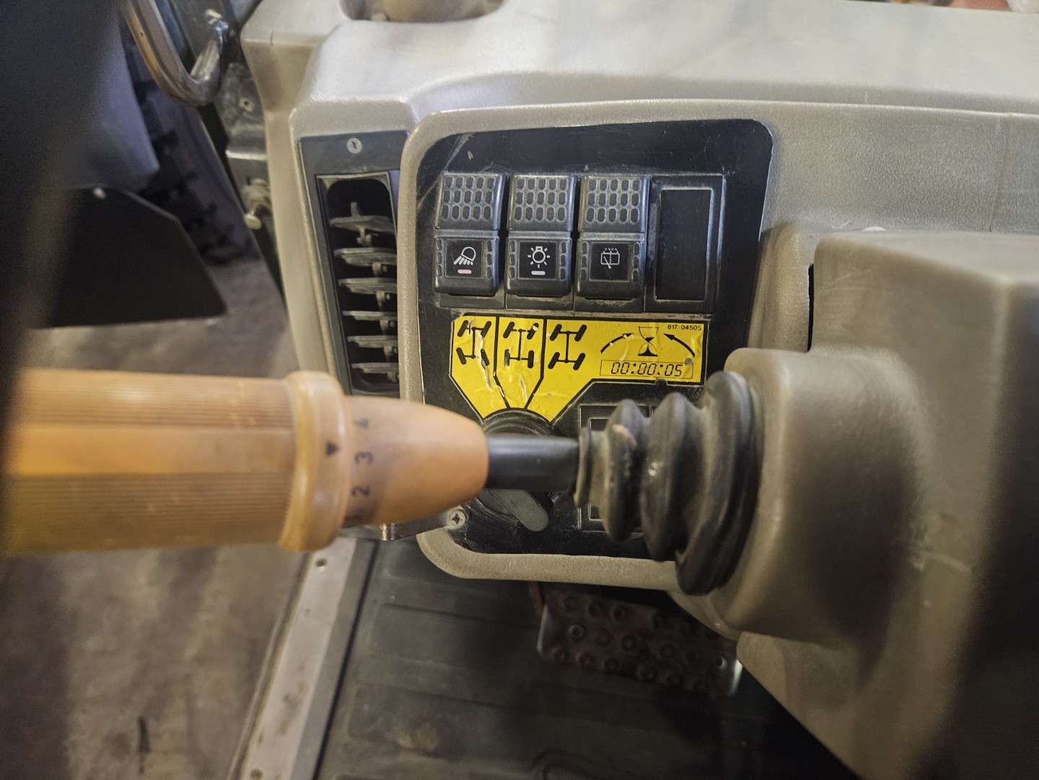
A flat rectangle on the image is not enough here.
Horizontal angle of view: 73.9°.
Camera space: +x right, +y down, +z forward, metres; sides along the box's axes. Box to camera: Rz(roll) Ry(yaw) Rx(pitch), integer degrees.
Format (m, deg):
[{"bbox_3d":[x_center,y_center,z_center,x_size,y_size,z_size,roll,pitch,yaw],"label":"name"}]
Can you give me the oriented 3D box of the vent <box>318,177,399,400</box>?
[{"bbox_3d":[-0.062,-0.046,0.300,0.030,0.096,0.025,0,25,7],"label":"vent"}]

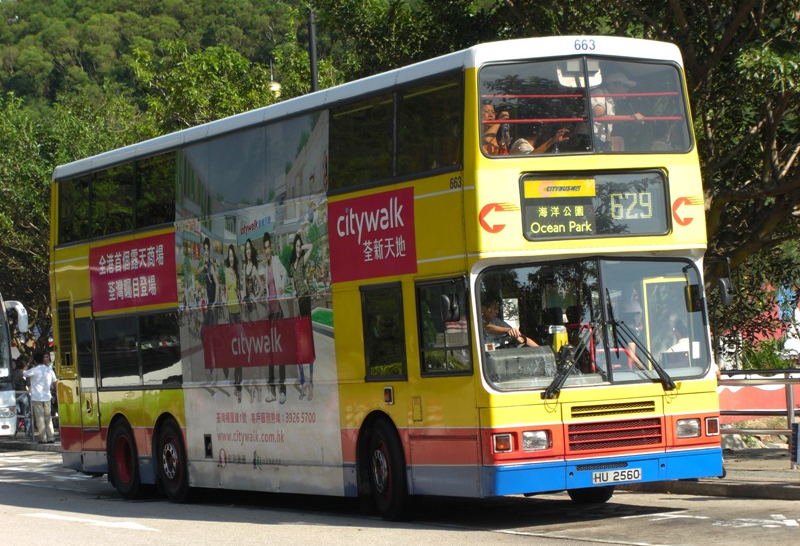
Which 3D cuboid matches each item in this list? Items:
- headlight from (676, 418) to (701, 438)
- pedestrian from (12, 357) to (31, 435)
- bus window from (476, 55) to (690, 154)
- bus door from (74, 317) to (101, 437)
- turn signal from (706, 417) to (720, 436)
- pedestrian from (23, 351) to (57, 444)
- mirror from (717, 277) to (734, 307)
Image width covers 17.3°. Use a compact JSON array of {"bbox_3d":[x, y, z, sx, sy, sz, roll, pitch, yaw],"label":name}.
[{"bbox_3d":[2.618,1.414,24.044,0.248,0.160,0.080,-2,-2,-30],"label":"headlight"},{"bbox_3d":[-7.963,2.607,55.500,0.450,1.678,0.350,-4,-2,24],"label":"pedestrian"},{"bbox_3d":[1.667,-1.496,23.727,2.125,0.857,0.130,-3,-5,-25],"label":"bus window"},{"bbox_3d":[-3.886,1.220,32.885,0.060,1.533,0.682,-3,-2,-25],"label":"bus door"},{"bbox_3d":[2.854,1.413,24.190,0.166,0.162,0.060,-2,-2,-43],"label":"turn signal"},{"bbox_3d":[-6.764,2.344,49.500,0.600,1.723,0.360,-4,-2,6],"label":"pedestrian"},{"bbox_3d":[3.004,0.176,24.204,0.090,0.255,0.170,-5,-2,35],"label":"mirror"}]

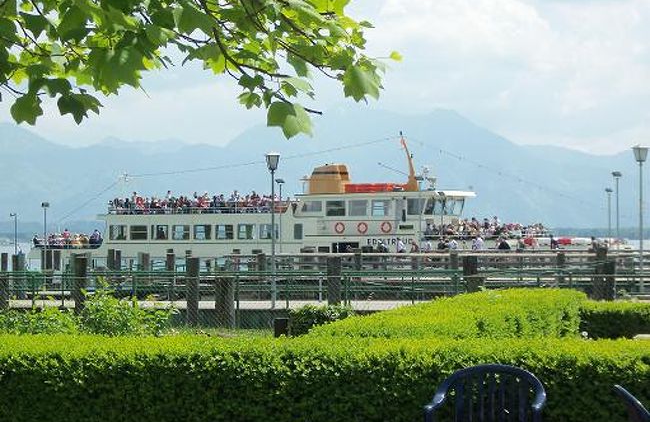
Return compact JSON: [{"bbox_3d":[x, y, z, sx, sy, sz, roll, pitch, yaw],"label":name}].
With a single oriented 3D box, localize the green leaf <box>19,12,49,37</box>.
[{"bbox_3d":[-0.910,-0.584,6.000,0.090,0.085,0.040,0,-1,0],"label":"green leaf"}]

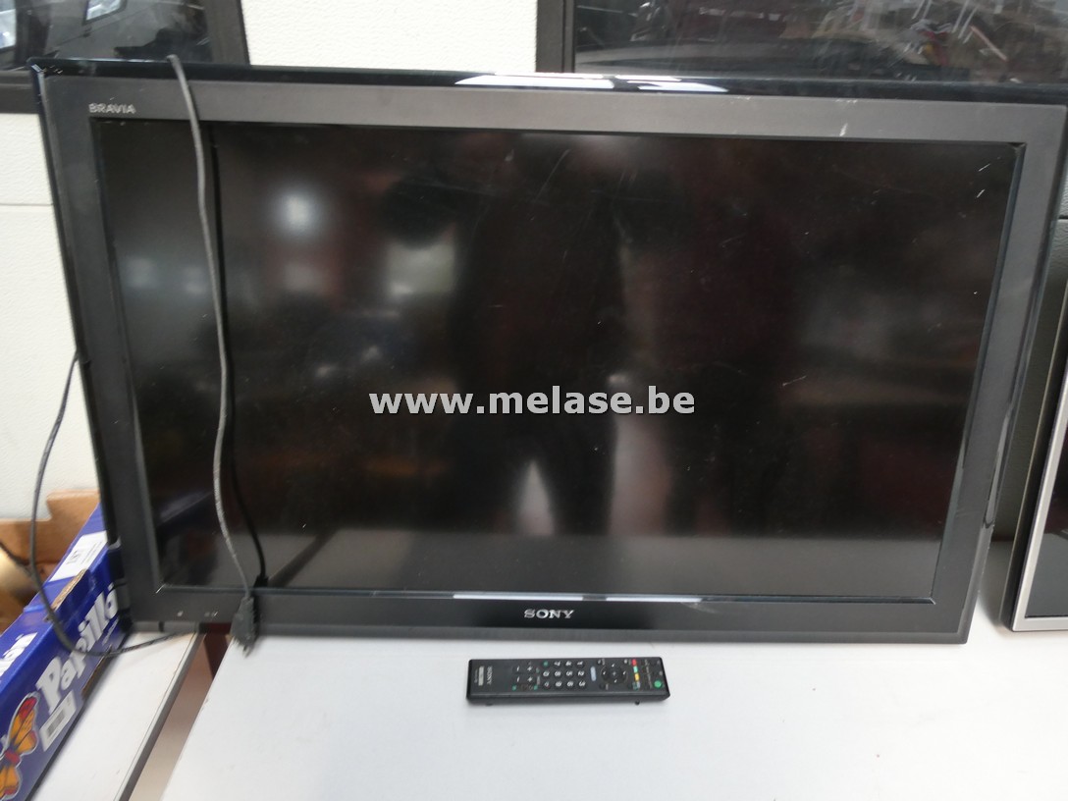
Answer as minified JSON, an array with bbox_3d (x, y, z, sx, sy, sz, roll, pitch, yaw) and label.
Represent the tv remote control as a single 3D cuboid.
[{"bbox_3d":[0.034,0.285,0.743,0.199,0.020,0.050,0,22,-3],"label":"tv remote control"}]

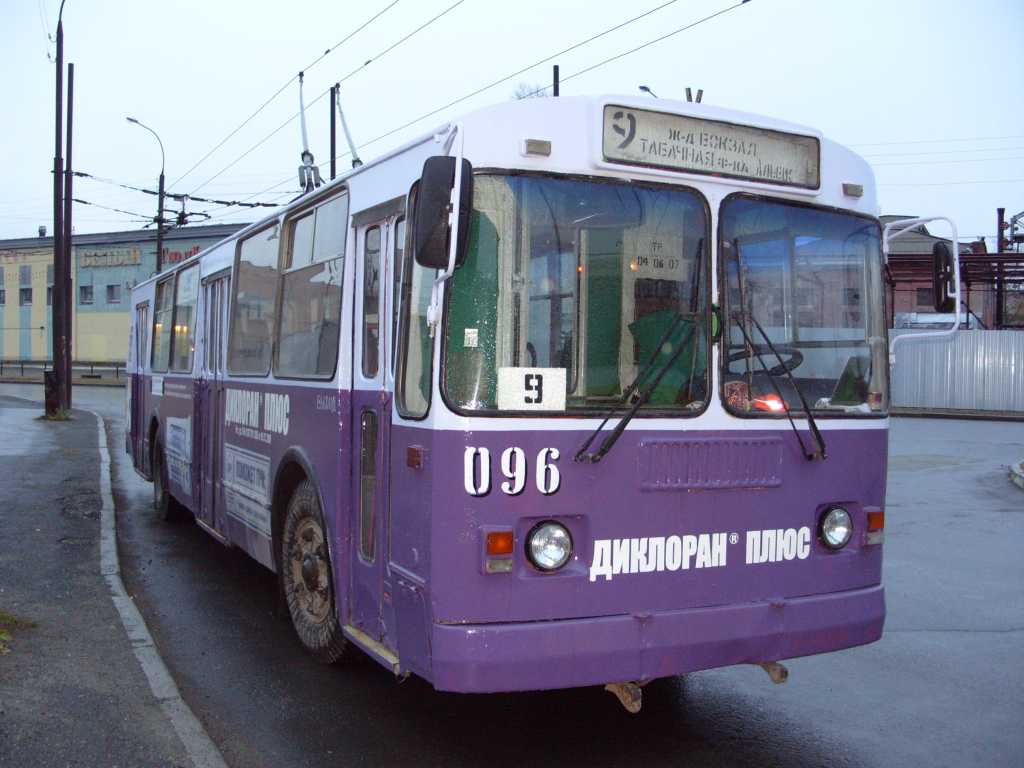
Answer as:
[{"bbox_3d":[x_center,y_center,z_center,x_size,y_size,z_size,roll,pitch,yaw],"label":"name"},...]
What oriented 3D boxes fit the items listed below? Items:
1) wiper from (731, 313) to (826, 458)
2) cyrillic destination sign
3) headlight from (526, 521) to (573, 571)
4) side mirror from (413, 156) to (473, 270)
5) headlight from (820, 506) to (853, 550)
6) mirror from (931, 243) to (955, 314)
[{"bbox_3d":[1.236,-0.004,4.779,0.160,0.810,0.080,-35,16,-21],"label":"wiper"},{"bbox_3d":[0.917,-1.056,4.684,1.190,0.250,0.060,1,1,-26],"label":"cyrillic destination sign"},{"bbox_3d":[0.157,0.676,4.324,0.200,0.207,0.085,1,1,-26],"label":"headlight"},{"bbox_3d":[-0.237,-0.593,3.588,0.190,0.375,0.075,4,0,9],"label":"side mirror"},{"bbox_3d":[1.577,0.700,5.032,0.200,0.207,0.085,1,1,-26],"label":"headlight"},{"bbox_3d":[2.289,-0.565,5.493,0.075,0.370,0.190,2,1,38],"label":"mirror"}]

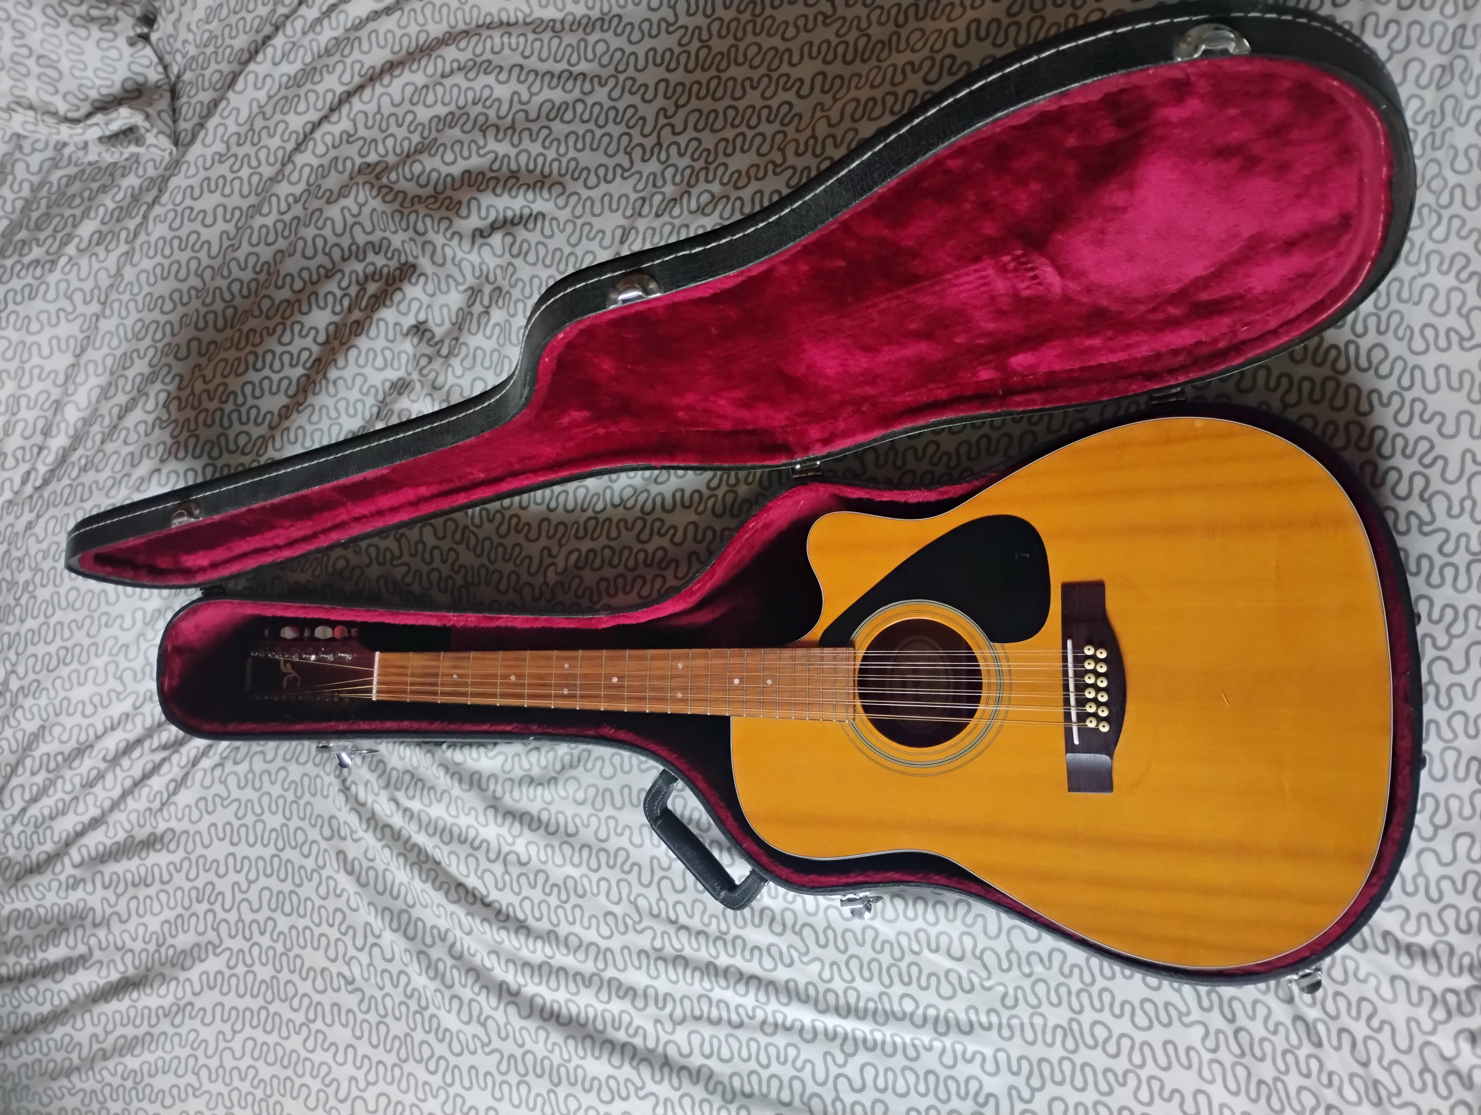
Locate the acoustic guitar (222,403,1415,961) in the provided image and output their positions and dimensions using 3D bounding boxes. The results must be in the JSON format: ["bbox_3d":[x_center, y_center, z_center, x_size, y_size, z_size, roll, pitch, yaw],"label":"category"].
[{"bbox_3d":[-0.014,0.112,1.089,1.068,0.126,0.415,-1,85,19],"label":"acoustic guitar"}]

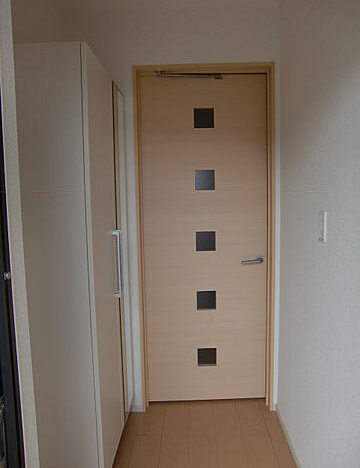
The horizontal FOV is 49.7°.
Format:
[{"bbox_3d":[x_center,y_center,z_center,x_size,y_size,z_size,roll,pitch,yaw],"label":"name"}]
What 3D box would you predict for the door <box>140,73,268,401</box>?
[{"bbox_3d":[0.156,0.071,2.400,0.745,2.020,0.036,-1,7,-1],"label":"door"}]

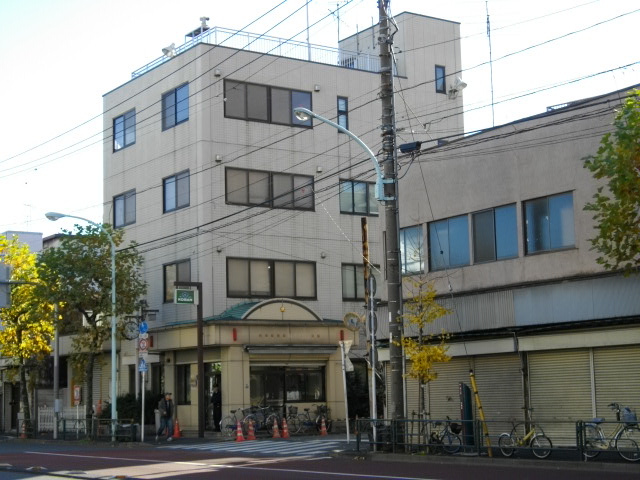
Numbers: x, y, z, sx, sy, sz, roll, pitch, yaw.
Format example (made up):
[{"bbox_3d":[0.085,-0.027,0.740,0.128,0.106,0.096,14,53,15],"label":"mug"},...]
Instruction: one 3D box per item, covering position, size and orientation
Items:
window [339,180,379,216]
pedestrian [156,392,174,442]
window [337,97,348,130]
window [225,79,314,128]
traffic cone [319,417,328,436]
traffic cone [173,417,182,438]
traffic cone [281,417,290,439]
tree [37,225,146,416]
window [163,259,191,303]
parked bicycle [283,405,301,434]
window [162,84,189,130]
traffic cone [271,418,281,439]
[{"bbox_3d":[1.607,-1.687,46.850,1.947,1.407,0.140,4,-10,-35],"label":"window"},{"bbox_3d":[-5.445,6.256,40.400,0.500,1.690,0.520,6,-11,-42],"label":"pedestrian"},{"bbox_3d":[0.939,-5.212,47.802,0.540,1.490,0.150,4,-9,-34],"label":"window"},{"bbox_3d":[-2.037,-5.400,45.686,4.162,1.553,0.150,4,-10,-34],"label":"window"},{"bbox_3d":[0.126,6.719,41.300,0.340,0.720,0.340,4,-10,-34],"label":"traffic cone"},{"bbox_3d":[-5.147,6.783,41.400,0.340,0.720,0.340,-1,-8,0],"label":"traffic cone"},{"bbox_3d":[-1.155,6.289,38.447,0.360,0.700,0.360,-1,-8,0],"label":"traffic cone"},{"bbox_3d":[-8.797,3.516,44.165,4.037,8.300,4.037,4,-10,-35],"label":"tree"},{"bbox_3d":[-5.424,1.612,43.846,0.140,1.491,2.199,4,-10,-35],"label":"window"},{"bbox_3d":[-1.269,6.636,42.296,1.700,1.060,0.550,4,-10,-35],"label":"parked bicycle"},{"bbox_3d":[-5.618,-5.194,44.816,0.140,1.491,2.199,4,-10,-35],"label":"window"},{"bbox_3d":[-1.509,6.369,38.947,0.360,0.700,0.360,-1,-8,0],"label":"traffic cone"}]

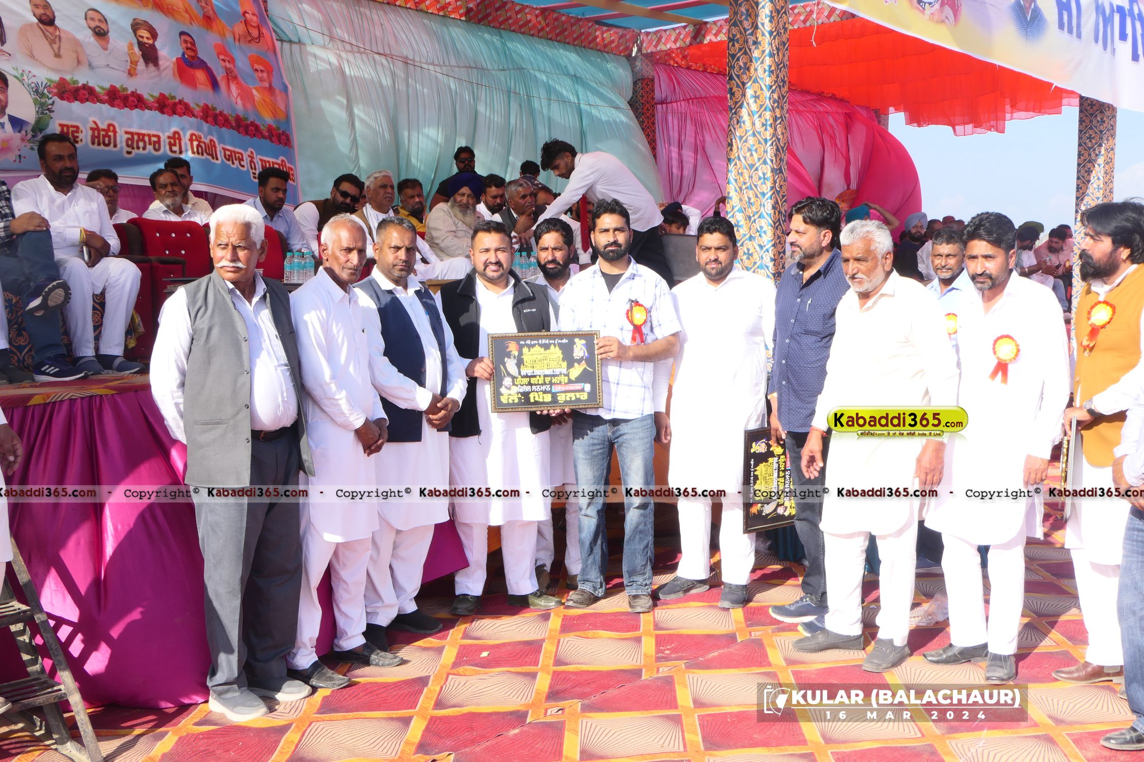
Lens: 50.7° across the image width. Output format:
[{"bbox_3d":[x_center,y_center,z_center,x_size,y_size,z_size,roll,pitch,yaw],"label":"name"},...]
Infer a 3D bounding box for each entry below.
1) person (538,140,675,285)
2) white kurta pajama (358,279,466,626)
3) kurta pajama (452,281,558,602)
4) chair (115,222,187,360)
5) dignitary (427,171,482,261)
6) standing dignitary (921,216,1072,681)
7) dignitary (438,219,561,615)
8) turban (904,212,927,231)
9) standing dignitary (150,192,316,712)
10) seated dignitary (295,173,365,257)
[{"bbox_3d":[0.219,-0.887,7.900,0.850,1.360,0.520,-2,8,-10],"label":"person"},{"bbox_3d":[-0.674,0.284,4.989,0.500,1.440,0.380,-6,9,-43],"label":"white kurta pajama"},{"bbox_3d":[-0.316,0.239,5.372,0.500,1.440,0.380,-1,6,-9],"label":"kurta pajama"},{"bbox_3d":[-2.486,-0.460,6.700,0.620,0.830,0.600,7,11,45],"label":"chair"},{"bbox_3d":[-0.760,-0.870,8.400,0.600,1.130,0.800,-7,10,-40],"label":"dignitary"},{"bbox_3d":[1.600,0.237,4.562,0.560,1.730,0.400,4,6,33],"label":"standing dignitary"},{"bbox_3d":[-0.320,0.153,5.398,0.570,1.740,0.440,-1,5,-7],"label":"dignitary"},{"bbox_3d":[3.468,-1.613,12.200,0.225,0.190,0.245,-2,8,-8],"label":"turban"},{"bbox_3d":[-1.150,0.268,4.184,0.560,1.740,0.410,-4,7,-40],"label":"standing dignitary"},{"bbox_3d":[-1.495,-0.748,7.600,0.620,1.100,0.780,-7,10,-40],"label":"seated dignitary"}]

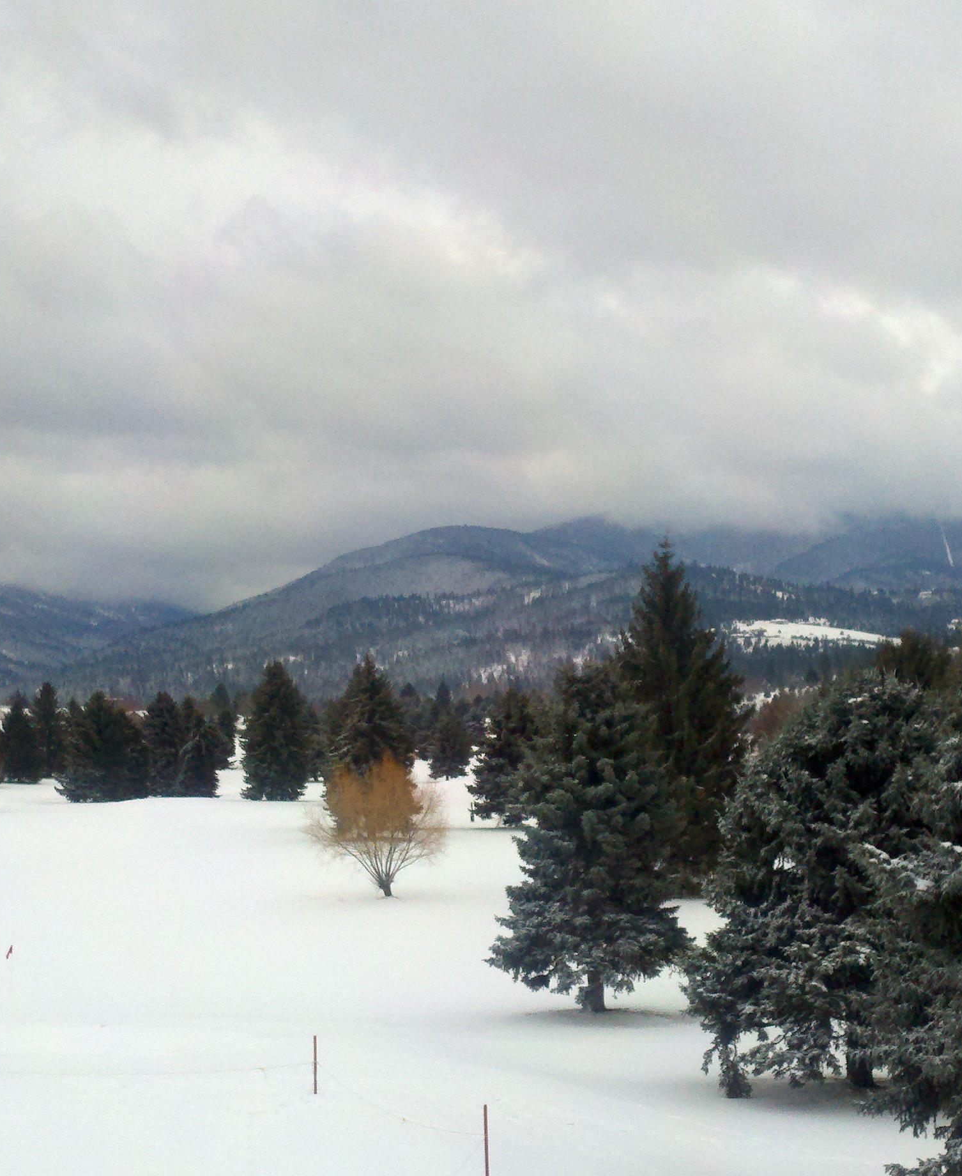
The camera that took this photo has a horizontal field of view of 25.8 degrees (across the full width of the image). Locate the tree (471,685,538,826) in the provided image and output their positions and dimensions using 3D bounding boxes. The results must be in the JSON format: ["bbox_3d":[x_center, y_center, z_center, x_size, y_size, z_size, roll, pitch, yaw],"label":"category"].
[{"bbox_3d":[2.058,10.336,129.756,5.650,8.500,5.650,0,-3,0],"label":"tree"}]

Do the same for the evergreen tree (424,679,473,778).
[{"bbox_3d":[-3.202,13.335,196.989,4.740,9.120,4.740,0,-3,0],"label":"evergreen tree"}]

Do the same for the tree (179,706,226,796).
[{"bbox_3d":[-18.116,10.560,136.063,3.065,5.830,3.065,0,-3,-8],"label":"tree"}]

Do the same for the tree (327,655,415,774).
[{"bbox_3d":[-5.134,7.507,99.836,4.819,8.593,4.819,0,-3,-3],"label":"tree"}]

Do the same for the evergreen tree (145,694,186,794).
[{"bbox_3d":[-20.524,10.132,137.037,2.980,6.775,2.980,0,-3,-8],"label":"evergreen tree"}]

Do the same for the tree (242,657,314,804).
[{"bbox_3d":[-15.361,10.800,160.125,5.600,10.560,5.600,0,-3,0],"label":"tree"}]

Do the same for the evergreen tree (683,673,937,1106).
[{"bbox_3d":[7.795,6.091,43.473,7.180,8.500,7.180,0,-3,0],"label":"evergreen tree"}]

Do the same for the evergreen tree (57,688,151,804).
[{"bbox_3d":[-23.551,9.865,131.448,5.939,6.793,5.939,0,-3,-10],"label":"evergreen tree"}]

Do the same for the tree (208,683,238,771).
[{"bbox_3d":[-21.756,11.681,176.749,2.880,7.337,2.880,0,-3,-7],"label":"tree"}]

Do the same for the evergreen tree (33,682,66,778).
[{"bbox_3d":[-41.215,13.520,200.935,3.590,9.130,3.590,0,-3,0],"label":"evergreen tree"}]

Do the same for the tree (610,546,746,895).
[{"bbox_3d":[7.965,5.328,88.592,6.880,14.460,6.880,0,-3,0],"label":"tree"}]

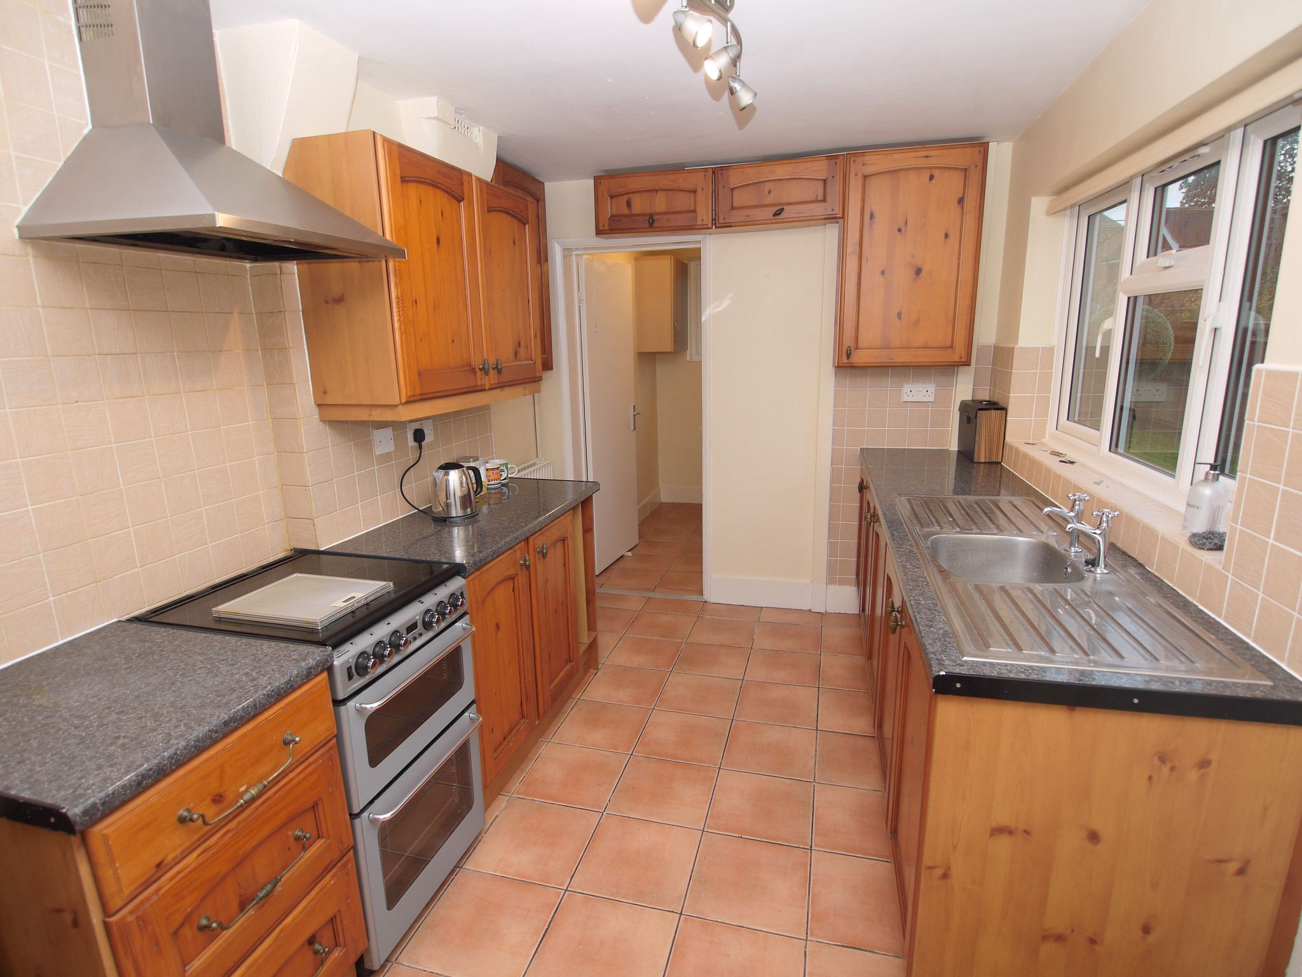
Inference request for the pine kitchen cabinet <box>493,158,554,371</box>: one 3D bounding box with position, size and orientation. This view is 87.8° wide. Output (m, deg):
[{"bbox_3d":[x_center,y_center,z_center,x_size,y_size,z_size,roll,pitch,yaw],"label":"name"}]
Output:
[{"bbox_3d":[-0.722,-1.004,3.202,0.310,0.900,0.500,2,13,15],"label":"pine kitchen cabinet"}]

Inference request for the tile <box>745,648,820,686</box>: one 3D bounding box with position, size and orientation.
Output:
[{"bbox_3d":[0.620,0.842,3.169,0.328,0.010,0.328,3,13,15],"label":"tile"}]

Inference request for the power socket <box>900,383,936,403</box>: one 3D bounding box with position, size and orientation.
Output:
[{"bbox_3d":[1.355,-0.481,3.431,0.148,0.087,0.012,2,13,15],"label":"power socket"}]

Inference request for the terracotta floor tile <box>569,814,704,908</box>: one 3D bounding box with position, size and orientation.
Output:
[{"bbox_3d":[-0.037,1.115,2.033,0.328,0.010,0.328,3,13,15],"label":"terracotta floor tile"}]

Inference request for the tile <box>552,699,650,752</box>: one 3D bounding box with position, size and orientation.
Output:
[{"bbox_3d":[-0.188,0.957,2.728,0.327,0.010,0.327,2,13,15],"label":"tile"}]

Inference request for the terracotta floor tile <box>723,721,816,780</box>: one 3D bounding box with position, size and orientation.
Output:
[{"bbox_3d":[0.453,0.986,2.558,0.328,0.010,0.328,3,13,15],"label":"terracotta floor tile"}]

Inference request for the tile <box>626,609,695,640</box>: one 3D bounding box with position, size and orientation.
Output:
[{"bbox_3d":[0.059,0.741,3.644,0.328,0.010,0.328,3,13,15],"label":"tile"}]

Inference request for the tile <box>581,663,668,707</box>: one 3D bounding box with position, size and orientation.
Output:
[{"bbox_3d":[-0.103,0.886,3.040,0.327,0.010,0.327,2,13,15],"label":"tile"}]

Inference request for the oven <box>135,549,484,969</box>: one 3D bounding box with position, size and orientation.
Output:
[{"bbox_3d":[-0.868,0.696,1.905,0.625,0.888,0.550,3,14,16],"label":"oven"}]

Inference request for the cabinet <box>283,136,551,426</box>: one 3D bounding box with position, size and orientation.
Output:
[{"bbox_3d":[-0.724,-0.678,2.374,0.295,0.769,1.002,2,13,15],"label":"cabinet"}]

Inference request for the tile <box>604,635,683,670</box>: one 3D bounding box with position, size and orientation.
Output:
[{"bbox_3d":[-0.021,0.806,3.319,0.325,0.010,0.325,2,13,15],"label":"tile"}]

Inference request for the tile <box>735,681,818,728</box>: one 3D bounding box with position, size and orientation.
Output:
[{"bbox_3d":[0.531,0.902,2.842,0.325,0.010,0.325,2,13,15],"label":"tile"}]

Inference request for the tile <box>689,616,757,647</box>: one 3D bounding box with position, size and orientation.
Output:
[{"bbox_3d":[0.381,0.752,3.547,0.325,0.010,0.325,2,13,15],"label":"tile"}]

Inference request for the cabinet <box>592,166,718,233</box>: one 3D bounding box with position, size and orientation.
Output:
[{"bbox_3d":[0.036,-1.429,3.435,0.600,0.280,0.235,3,13,15],"label":"cabinet"}]

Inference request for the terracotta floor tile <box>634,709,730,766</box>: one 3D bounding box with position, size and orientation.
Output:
[{"bbox_3d":[0.133,0.969,2.644,0.327,0.010,0.327,2,13,15],"label":"terracotta floor tile"}]

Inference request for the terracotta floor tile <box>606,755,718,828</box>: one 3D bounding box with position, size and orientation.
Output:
[{"bbox_3d":[0.045,1.025,2.304,0.325,0.010,0.325,2,13,15],"label":"terracotta floor tile"}]

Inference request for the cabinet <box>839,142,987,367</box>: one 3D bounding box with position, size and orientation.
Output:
[{"bbox_3d":[1.207,-1.062,3.200,0.600,0.945,0.235,3,13,15],"label":"cabinet"}]

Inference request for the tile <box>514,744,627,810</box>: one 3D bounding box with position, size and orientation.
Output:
[{"bbox_3d":[-0.273,1.011,2.387,0.325,0.010,0.325,2,13,15],"label":"tile"}]

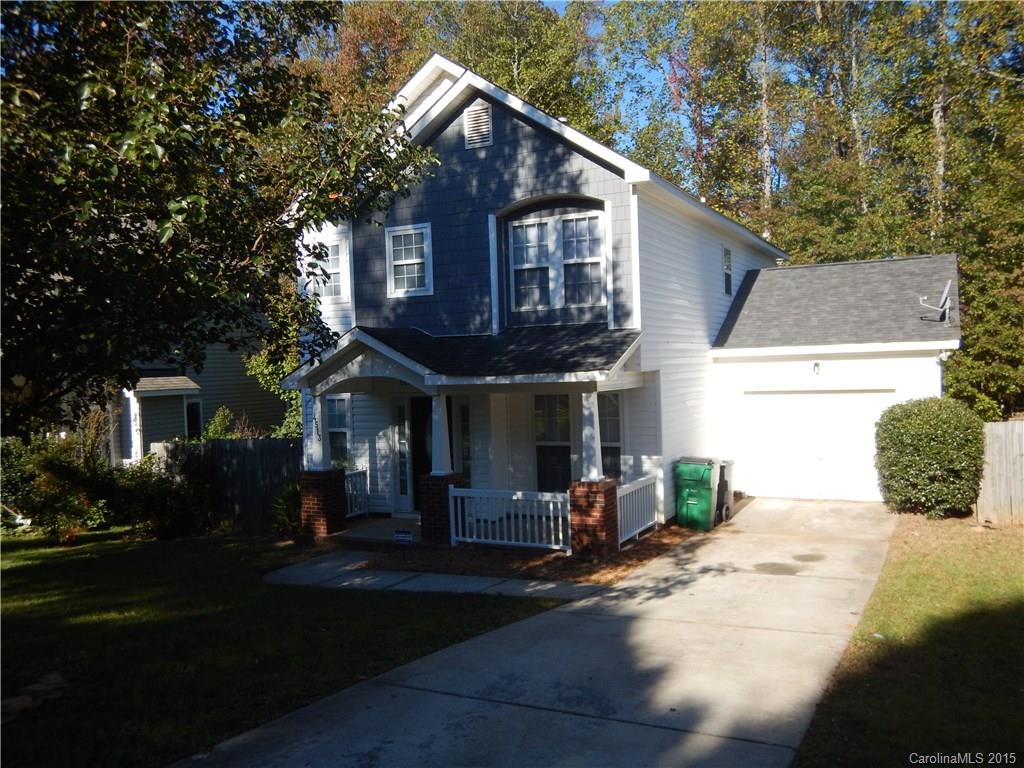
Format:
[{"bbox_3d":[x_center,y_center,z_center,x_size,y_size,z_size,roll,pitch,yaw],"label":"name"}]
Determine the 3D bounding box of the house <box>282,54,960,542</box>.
[{"bbox_3d":[2.912,-1.858,18.340,11.786,8.179,13.843,-1,2,27],"label":"house"}]

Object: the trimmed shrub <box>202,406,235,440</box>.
[{"bbox_3d":[-6.569,1.533,19.200,1.050,2.100,1.050,-1,2,27],"label":"trimmed shrub"}]

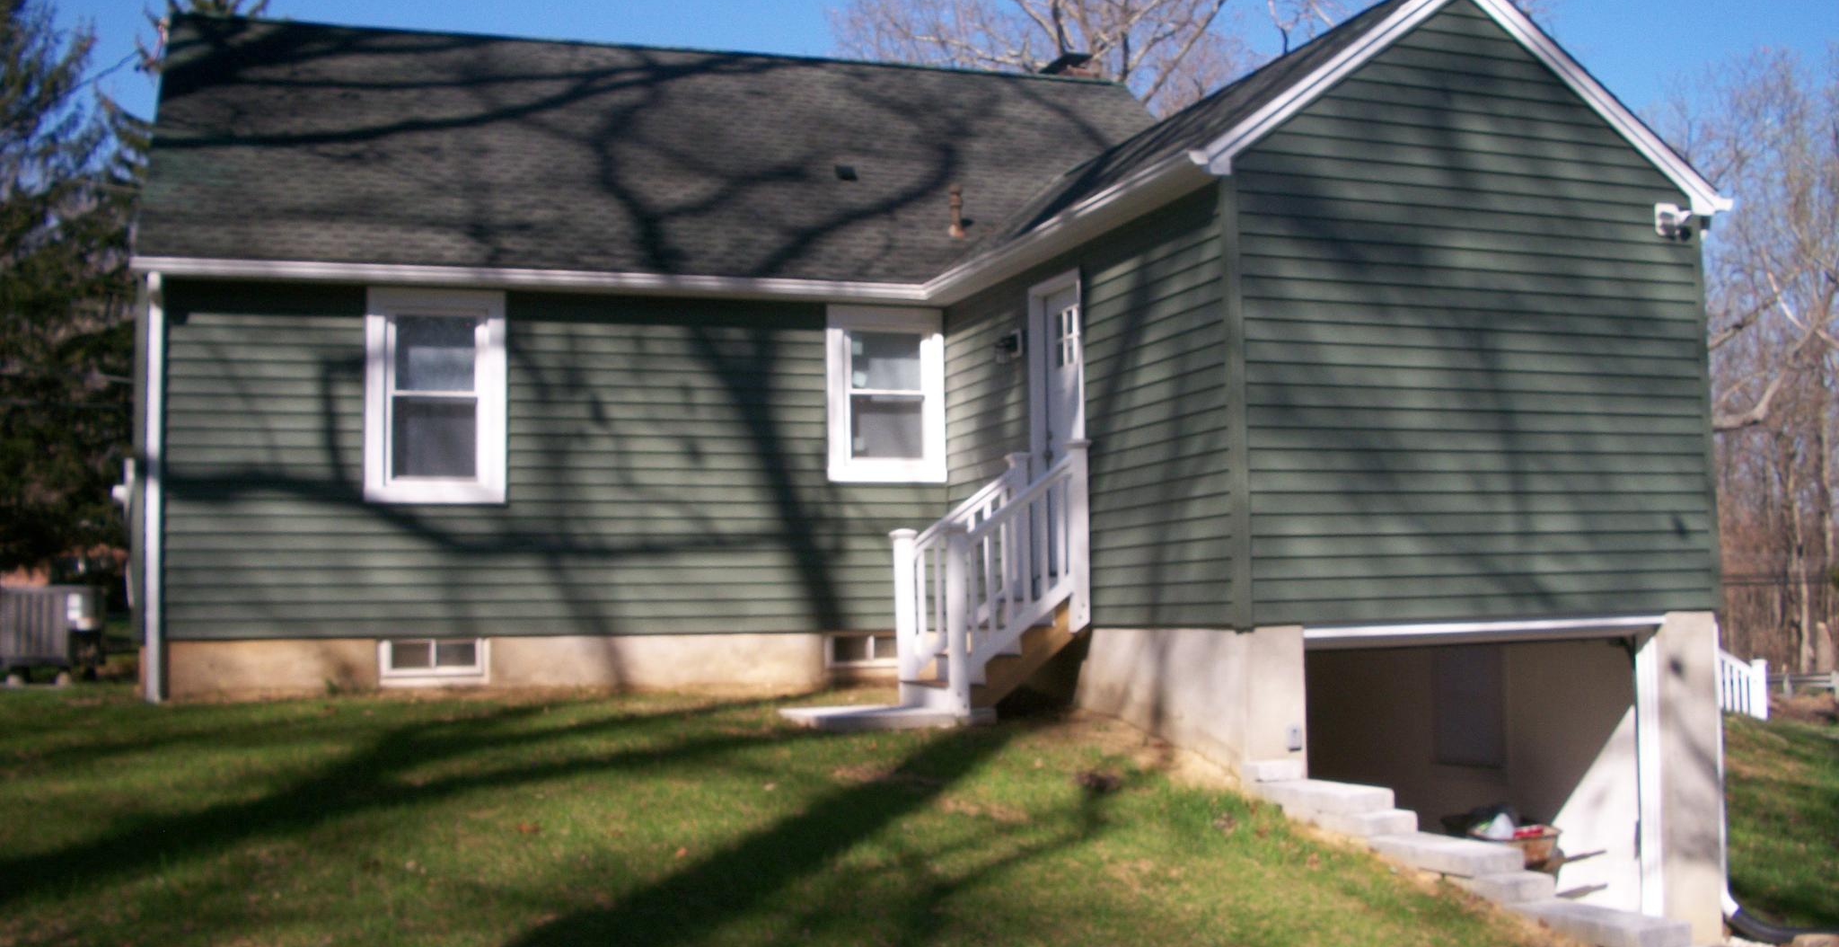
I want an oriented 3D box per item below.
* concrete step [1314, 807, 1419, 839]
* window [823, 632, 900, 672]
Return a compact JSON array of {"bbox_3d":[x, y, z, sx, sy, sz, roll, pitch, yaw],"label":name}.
[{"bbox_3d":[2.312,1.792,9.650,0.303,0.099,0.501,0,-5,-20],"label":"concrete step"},{"bbox_3d":[-0.366,1.427,14.927,0.809,0.360,0.100,0,-5,-20],"label":"window"}]

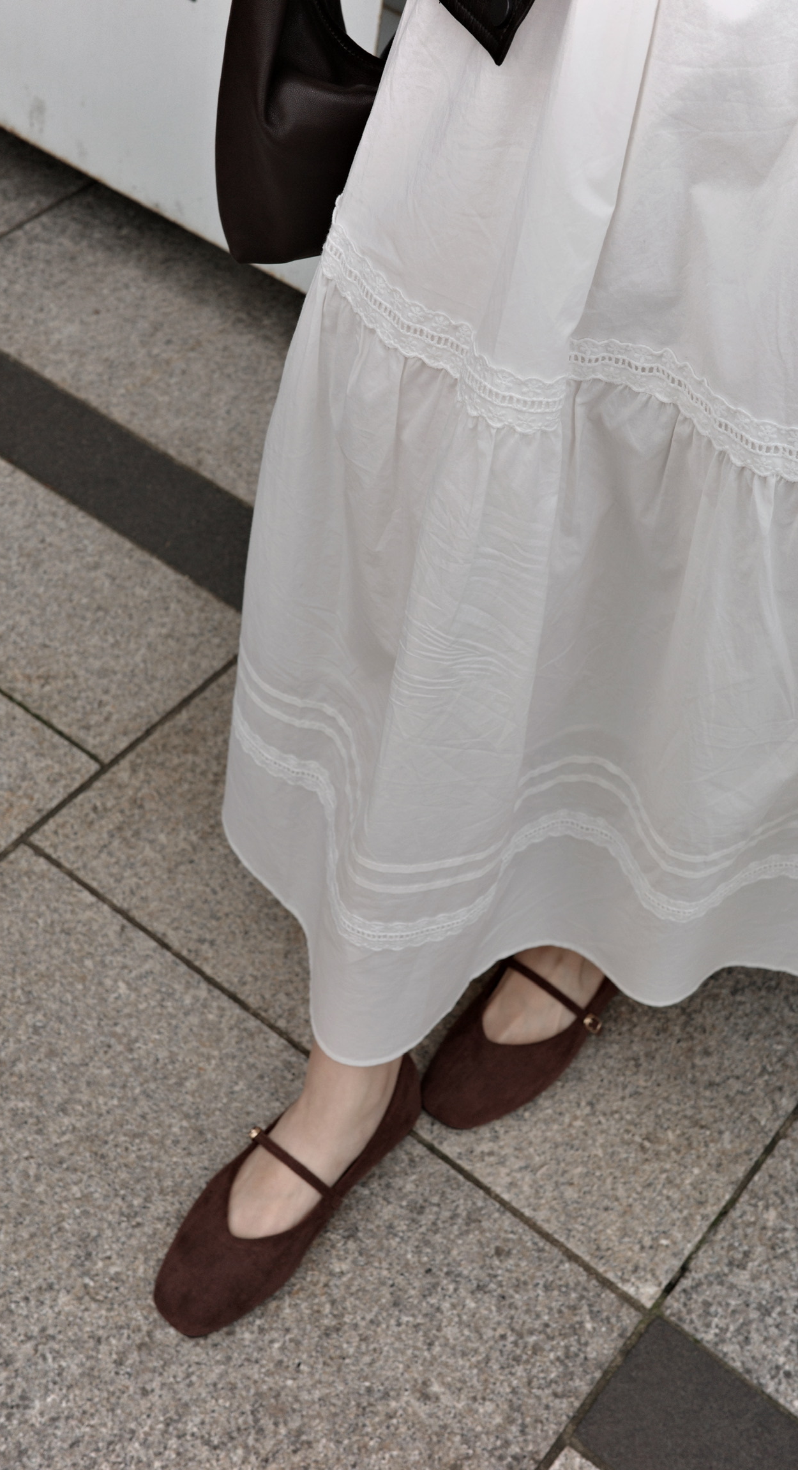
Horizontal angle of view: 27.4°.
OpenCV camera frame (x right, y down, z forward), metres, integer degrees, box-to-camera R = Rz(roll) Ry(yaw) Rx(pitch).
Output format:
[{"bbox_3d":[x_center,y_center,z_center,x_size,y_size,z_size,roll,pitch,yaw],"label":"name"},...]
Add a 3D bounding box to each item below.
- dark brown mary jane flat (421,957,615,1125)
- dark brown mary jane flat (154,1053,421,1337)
[{"bbox_3d":[0.107,0.192,1.195,0.084,0.067,0.239,36,58,24],"label":"dark brown mary jane flat"},{"bbox_3d":[-0.072,0.298,1.101,0.084,0.067,0.239,37,58,24],"label":"dark brown mary jane flat"}]

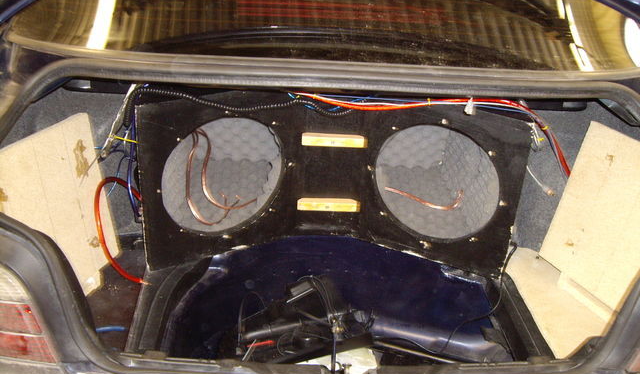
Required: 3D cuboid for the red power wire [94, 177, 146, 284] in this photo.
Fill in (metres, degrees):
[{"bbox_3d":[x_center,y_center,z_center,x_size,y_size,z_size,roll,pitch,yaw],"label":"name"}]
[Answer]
[{"bbox_3d":[-0.402,0.085,1.433,0.108,0.200,0.120,2,28,-3],"label":"red power wire"}]

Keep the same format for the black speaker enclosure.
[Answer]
[{"bbox_3d":[0.019,-0.085,1.614,0.755,0.372,0.460,2,28,-3],"label":"black speaker enclosure"}]

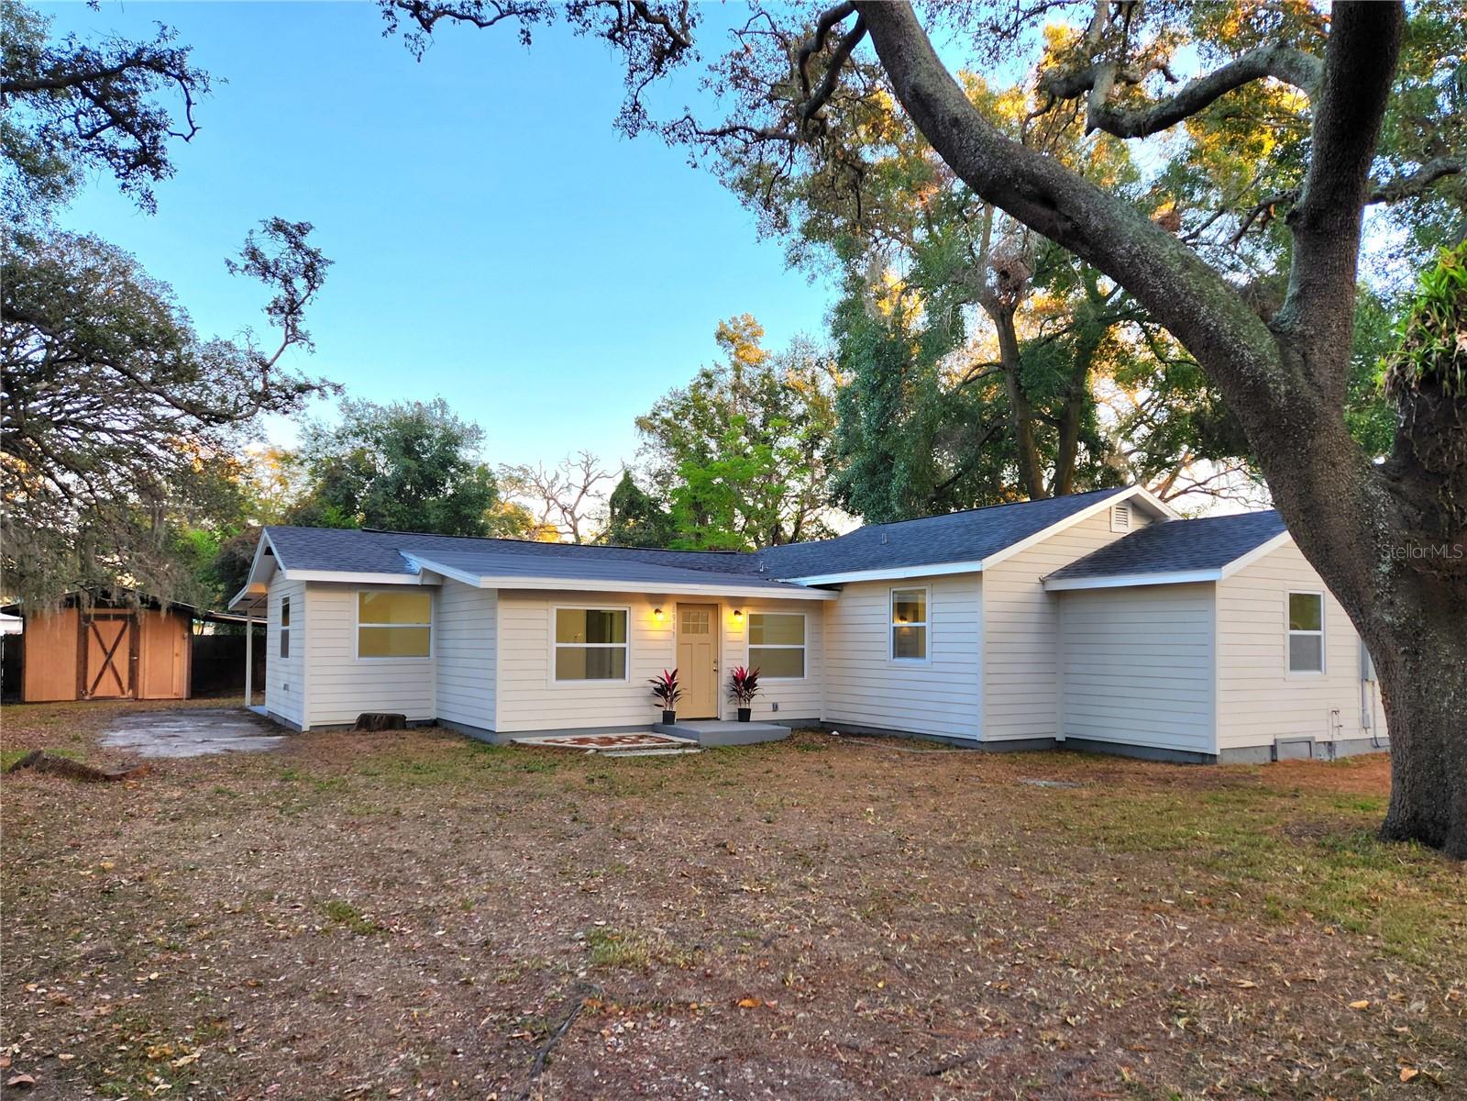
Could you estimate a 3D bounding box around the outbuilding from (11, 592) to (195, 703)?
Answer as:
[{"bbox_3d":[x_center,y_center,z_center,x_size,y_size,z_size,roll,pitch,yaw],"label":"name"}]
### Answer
[{"bbox_3d":[-17.055,2.620,26.750,3.850,2.800,3.600,3,-5,-30],"label":"outbuilding"}]

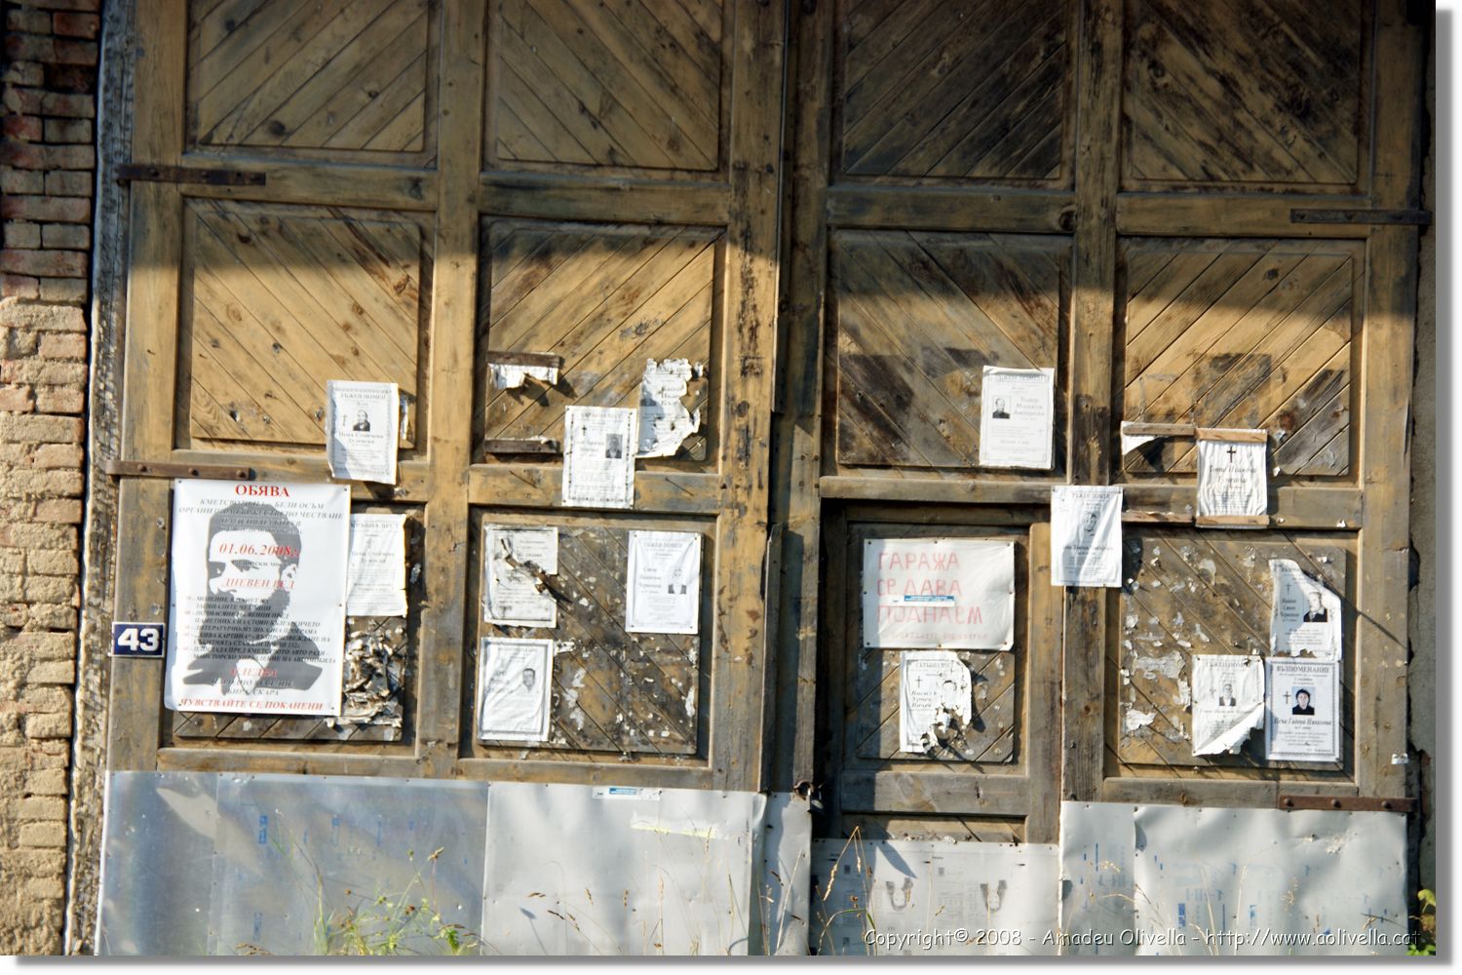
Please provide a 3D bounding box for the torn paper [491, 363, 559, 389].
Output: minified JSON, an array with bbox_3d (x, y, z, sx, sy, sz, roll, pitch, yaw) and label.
[{"bbox_3d":[-0.605,-0.327,14.389,0.200,0.078,0.020,2,-2,0],"label":"torn paper"}]

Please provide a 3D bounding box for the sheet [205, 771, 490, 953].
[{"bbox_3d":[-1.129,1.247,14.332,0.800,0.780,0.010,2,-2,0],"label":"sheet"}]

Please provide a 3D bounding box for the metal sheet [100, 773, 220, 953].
[{"bbox_3d":[-1.681,1.173,14.330,0.340,0.680,0.015,3,0,0],"label":"metal sheet"}]

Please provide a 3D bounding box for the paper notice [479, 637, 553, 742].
[{"bbox_3d":[-0.634,0.595,14.346,0.212,0.299,0.010,2,-3,-2],"label":"paper notice"}]

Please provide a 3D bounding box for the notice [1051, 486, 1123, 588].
[{"bbox_3d":[1.049,0.144,14.320,0.211,0.299,0.012,1,0,0],"label":"notice"}]

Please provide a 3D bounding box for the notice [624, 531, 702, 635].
[{"bbox_3d":[-0.199,0.282,14.376,0.213,0.297,0.010,2,-3,-2],"label":"notice"}]

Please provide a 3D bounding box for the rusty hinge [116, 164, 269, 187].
[{"bbox_3d":[-1.594,-0.922,14.396,0.440,0.045,0.020,3,-2,0],"label":"rusty hinge"}]

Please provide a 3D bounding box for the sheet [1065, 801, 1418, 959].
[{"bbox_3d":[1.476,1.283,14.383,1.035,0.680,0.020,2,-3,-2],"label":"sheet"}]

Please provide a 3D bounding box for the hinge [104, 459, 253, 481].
[{"bbox_3d":[-1.623,-0.050,14.320,0.430,0.040,0.025,3,0,0],"label":"hinge"}]

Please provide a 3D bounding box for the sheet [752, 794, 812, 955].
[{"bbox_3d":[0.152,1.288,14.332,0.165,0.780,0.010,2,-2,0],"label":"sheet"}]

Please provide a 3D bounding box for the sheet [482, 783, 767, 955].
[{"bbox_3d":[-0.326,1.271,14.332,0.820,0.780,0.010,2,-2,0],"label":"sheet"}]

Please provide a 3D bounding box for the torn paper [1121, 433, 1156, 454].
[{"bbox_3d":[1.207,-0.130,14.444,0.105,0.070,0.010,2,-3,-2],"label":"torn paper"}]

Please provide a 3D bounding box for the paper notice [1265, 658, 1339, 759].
[{"bbox_3d":[1.687,0.654,14.350,0.222,0.300,0.010,0,0,0],"label":"paper notice"}]

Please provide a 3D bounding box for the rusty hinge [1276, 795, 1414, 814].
[{"bbox_3d":[1.810,0.932,14.344,0.405,0.042,0.020,1,-2,0],"label":"rusty hinge"}]

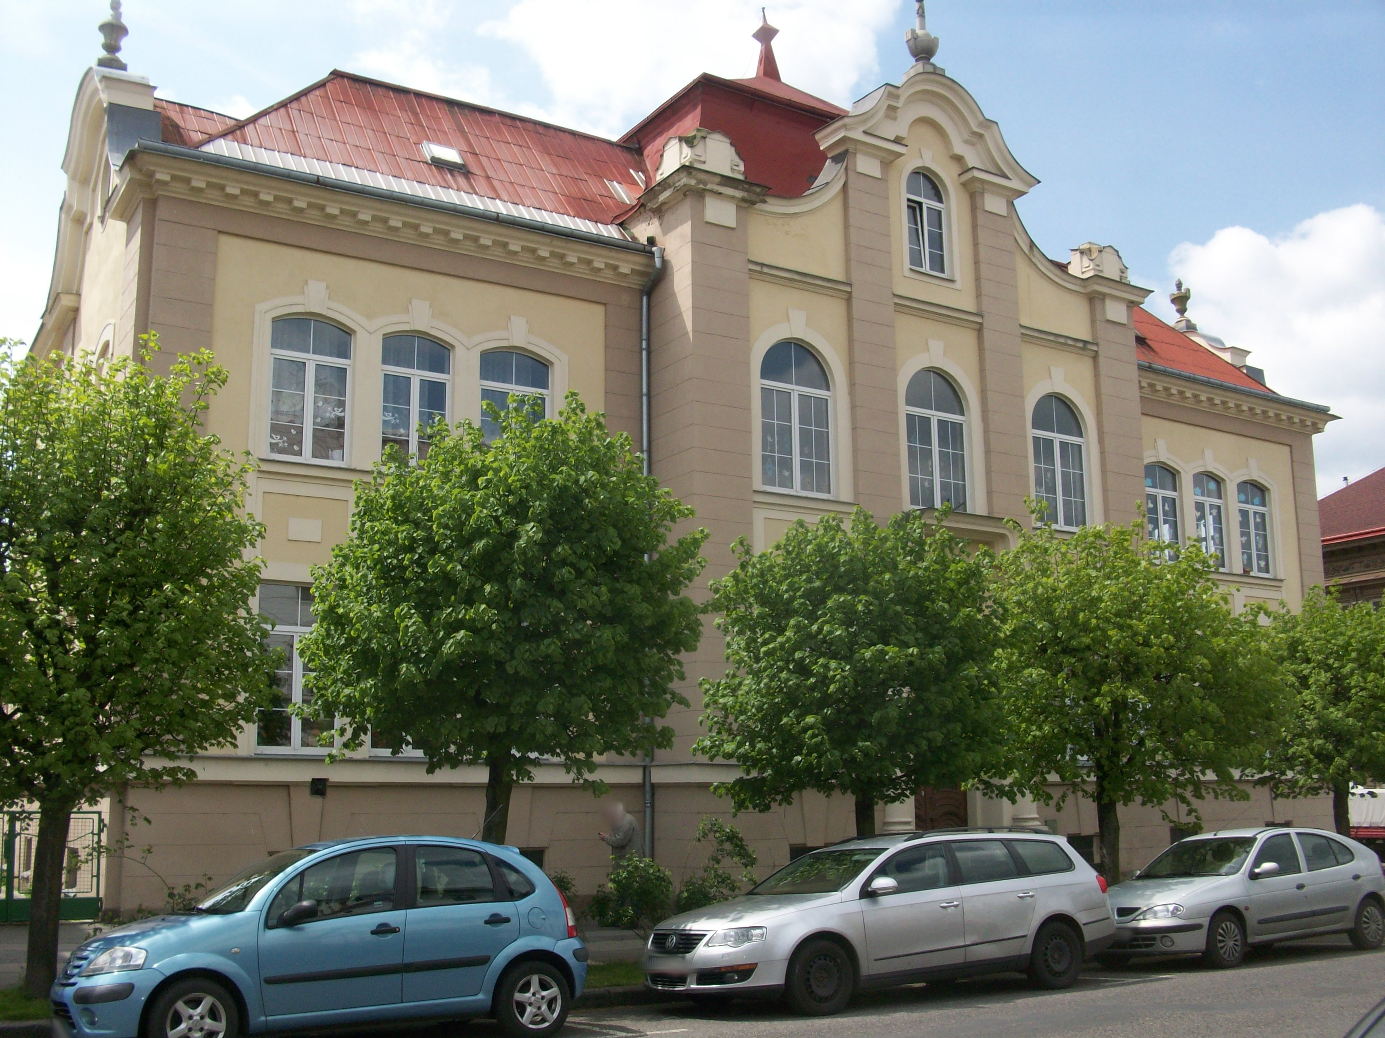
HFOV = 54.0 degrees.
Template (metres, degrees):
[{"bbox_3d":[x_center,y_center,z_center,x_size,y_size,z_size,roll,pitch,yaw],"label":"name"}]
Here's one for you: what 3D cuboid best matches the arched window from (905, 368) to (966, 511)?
[{"bbox_3d":[4.488,-1.480,25.059,1.448,2.686,0.160,6,-13,-30],"label":"arched window"}]

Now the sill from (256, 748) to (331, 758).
[{"bbox_3d":[-5.547,3.314,19.089,1.193,0.082,0.200,6,-13,-30],"label":"sill"}]

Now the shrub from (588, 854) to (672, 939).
[{"bbox_3d":[-0.847,5.048,18.209,1.120,1.080,1.020,6,-13,-31],"label":"shrub"}]

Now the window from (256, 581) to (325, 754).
[{"bbox_3d":[-5.651,2.120,19.463,1.160,2.414,0.160,6,-13,-30],"label":"window"}]

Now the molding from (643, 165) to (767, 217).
[{"bbox_3d":[0.236,-5.382,23.428,1.720,0.500,1.450,6,-13,-30],"label":"molding"}]

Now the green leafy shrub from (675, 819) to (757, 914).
[{"bbox_3d":[0.324,4.815,18.942,1.138,1.239,1.138,6,-13,-30],"label":"green leafy shrub"}]

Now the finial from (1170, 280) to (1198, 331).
[{"bbox_3d":[11.974,-5.196,33.296,0.500,1.300,0.500,6,-13,-31],"label":"finial"}]

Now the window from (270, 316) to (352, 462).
[{"bbox_3d":[-5.665,-1.938,20.254,1.208,2.202,0.160,6,-13,-30],"label":"window"}]

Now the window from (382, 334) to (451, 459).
[{"bbox_3d":[-3.795,-1.552,18.675,1.000,2.050,0.150,6,-13,-31],"label":"window"}]

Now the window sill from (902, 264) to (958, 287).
[{"bbox_3d":[4.469,-4.523,25.385,1.250,0.200,0.220,6,-13,-31],"label":"window sill"}]

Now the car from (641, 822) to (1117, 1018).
[{"bbox_3d":[1.881,3.683,12.851,4.770,1.510,1.850,6,-12,-30],"label":"car"}]

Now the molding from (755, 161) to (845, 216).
[{"bbox_3d":[1.914,-5.851,23.879,2.133,1.341,0.350,6,-13,-31],"label":"molding"}]

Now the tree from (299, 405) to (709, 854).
[{"bbox_3d":[-1.800,1.495,13.274,3.900,5.650,3.900,6,-13,-31],"label":"tree"}]

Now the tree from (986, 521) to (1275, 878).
[{"bbox_3d":[6.157,2.661,18.994,4.041,5.468,4.041,6,-13,-30],"label":"tree"}]

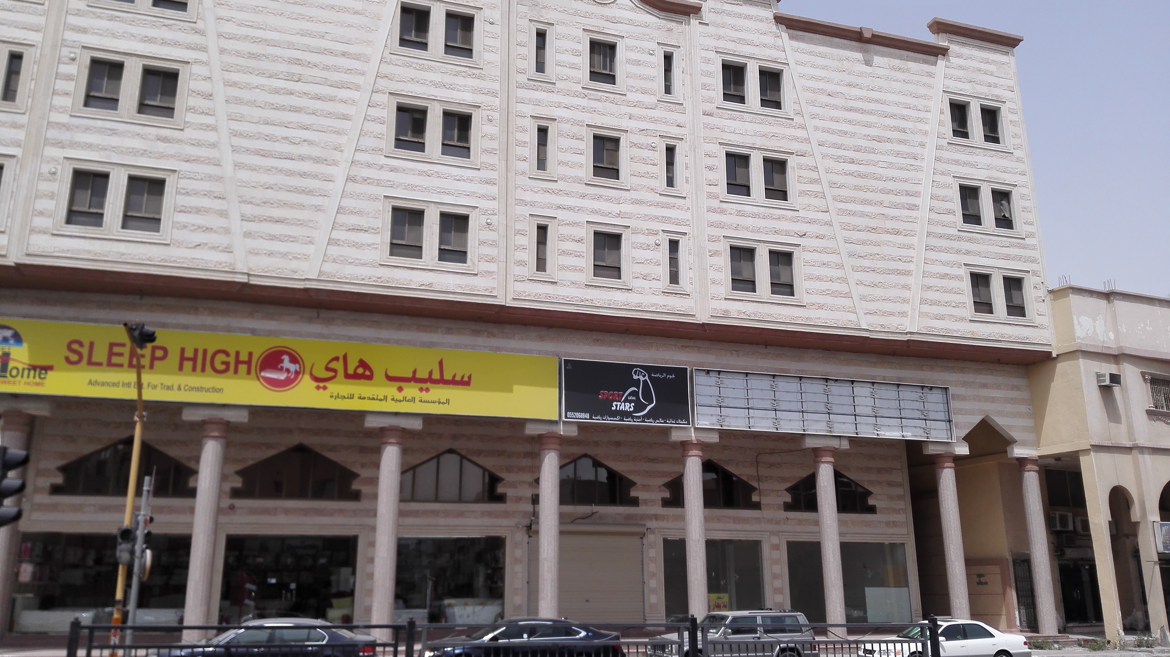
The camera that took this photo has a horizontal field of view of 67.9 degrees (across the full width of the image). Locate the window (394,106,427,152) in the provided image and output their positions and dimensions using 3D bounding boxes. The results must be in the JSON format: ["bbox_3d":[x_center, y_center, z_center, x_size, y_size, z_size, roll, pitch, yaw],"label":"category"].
[{"bbox_3d":[-5.414,-6.156,26.925,0.947,1.577,0.140,5,-15,-16],"label":"window"}]

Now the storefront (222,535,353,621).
[{"bbox_3d":[-9.126,7.893,26.927,3.922,2.845,0.150,4,-15,-17],"label":"storefront"}]

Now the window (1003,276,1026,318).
[{"bbox_3d":[15.390,-1.129,30.960,0.920,1.530,0.150,4,-16,-17],"label":"window"}]

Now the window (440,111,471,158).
[{"bbox_3d":[-4.003,-6.001,26.926,0.931,1.568,0.150,5,-15,-17],"label":"window"}]

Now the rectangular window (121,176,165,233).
[{"bbox_3d":[-11.831,-3.334,23.331,0.931,1.523,0.150,4,-15,-17],"label":"rectangular window"}]

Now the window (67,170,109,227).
[{"bbox_3d":[-13.529,-3.497,23.709,0.910,1.627,0.140,5,-15,-16],"label":"window"}]

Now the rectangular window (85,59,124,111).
[{"bbox_3d":[-13.211,-6.691,23.868,0.857,1.508,0.180,5,-16,-16],"label":"rectangular window"}]

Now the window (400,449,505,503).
[{"bbox_3d":[-4.657,5.014,29.399,3.924,1.791,0.200,5,-16,-16],"label":"window"}]

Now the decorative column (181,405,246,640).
[{"bbox_3d":[-9.979,5.117,22.839,1.550,6.000,0.650,4,-16,-17],"label":"decorative column"}]

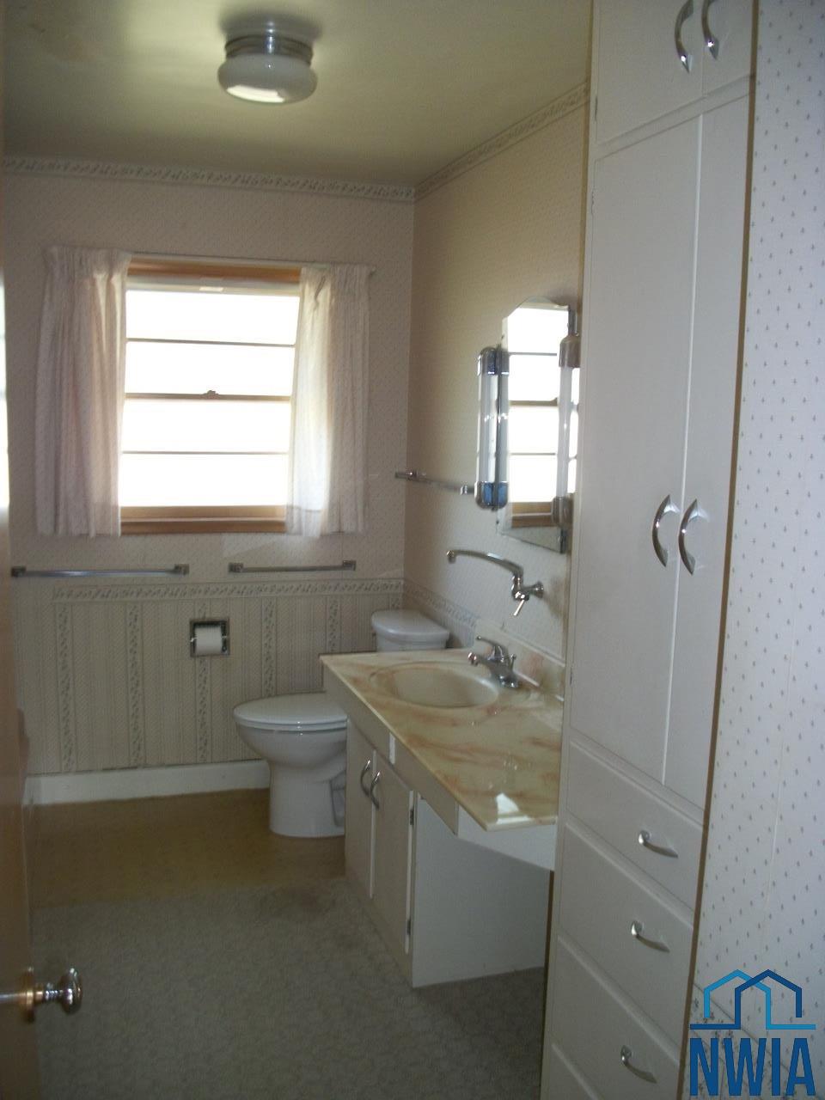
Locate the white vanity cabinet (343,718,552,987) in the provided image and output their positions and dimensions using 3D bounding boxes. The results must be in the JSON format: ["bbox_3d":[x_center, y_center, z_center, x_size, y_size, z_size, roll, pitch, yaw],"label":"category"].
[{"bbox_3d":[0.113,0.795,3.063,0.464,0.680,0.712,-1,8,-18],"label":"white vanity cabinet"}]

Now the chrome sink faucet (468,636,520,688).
[{"bbox_3d":[0.242,0.320,2.977,0.155,0.134,0.140,-1,8,-18],"label":"chrome sink faucet"}]

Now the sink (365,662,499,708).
[{"bbox_3d":[0.062,0.457,2.964,0.360,0.144,0.470,-1,8,-18],"label":"sink"}]

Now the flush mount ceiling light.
[{"bbox_3d":[-0.332,-1.120,2.354,0.236,0.156,0.236,-1,8,-18],"label":"flush mount ceiling light"}]

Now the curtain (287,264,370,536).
[{"bbox_3d":[-0.322,-0.580,3.957,0.315,1.060,0.080,-1,8,-18],"label":"curtain"}]

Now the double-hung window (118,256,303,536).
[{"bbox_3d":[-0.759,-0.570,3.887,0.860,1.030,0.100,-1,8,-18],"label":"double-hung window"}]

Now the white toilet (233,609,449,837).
[{"bbox_3d":[-0.297,0.645,3.861,0.730,0.750,0.430,-1,8,-18],"label":"white toilet"}]

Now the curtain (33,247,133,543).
[{"bbox_3d":[-1.192,-0.559,3.671,0.350,1.057,0.080,-1,8,-18],"label":"curtain"}]

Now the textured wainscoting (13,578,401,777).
[{"bbox_3d":[-0.780,0.494,4.013,1.566,0.741,0.030,-1,8,-18],"label":"textured wainscoting"}]

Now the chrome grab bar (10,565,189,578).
[{"bbox_3d":[-1.161,0.080,3.800,0.655,0.042,0.070,-1,8,-18],"label":"chrome grab bar"}]

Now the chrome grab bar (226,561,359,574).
[{"bbox_3d":[-0.472,0.068,4.027,0.503,0.042,0.070,-1,8,-18],"label":"chrome grab bar"}]

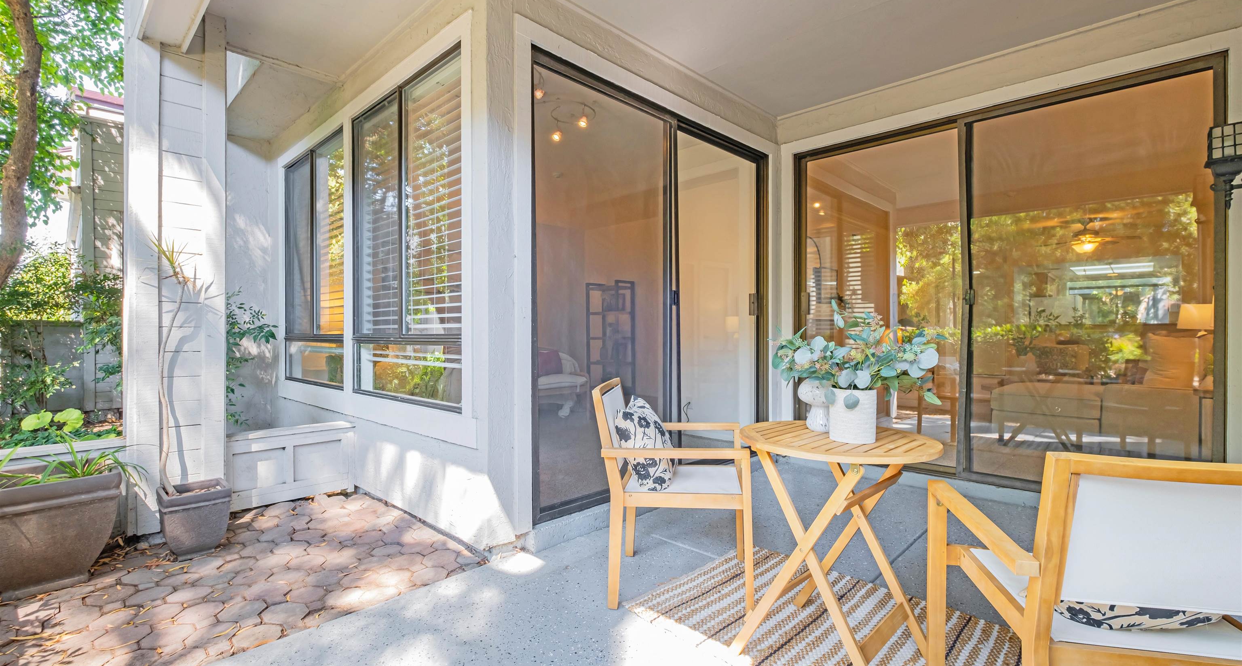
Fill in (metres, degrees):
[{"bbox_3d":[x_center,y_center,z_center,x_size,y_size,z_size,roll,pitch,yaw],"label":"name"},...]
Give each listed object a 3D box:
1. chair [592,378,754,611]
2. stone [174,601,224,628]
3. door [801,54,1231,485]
[{"bbox_3d":[0.213,0.597,2.070,0.580,0.800,0.510,0,0,7],"label":"chair"},{"bbox_3d":[-1.500,1.015,1.845,0.145,0.050,0.145,0,0,6],"label":"stone"},{"bbox_3d":[2.060,-0.210,3.130,2.100,2.180,0.100,0,0,43],"label":"door"}]

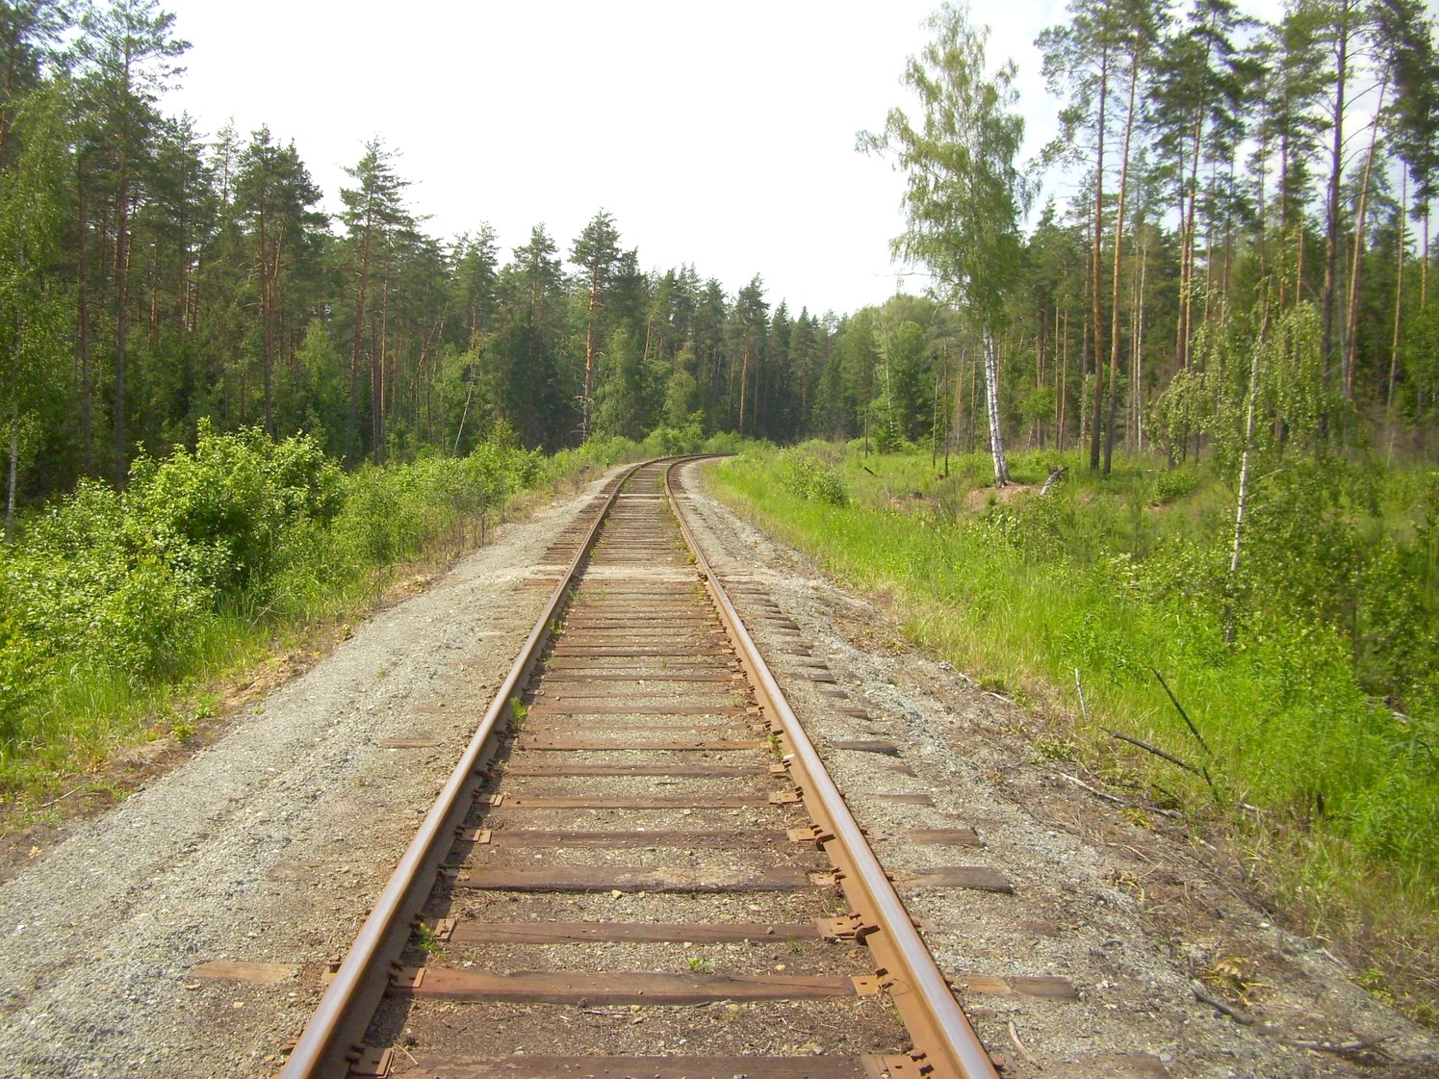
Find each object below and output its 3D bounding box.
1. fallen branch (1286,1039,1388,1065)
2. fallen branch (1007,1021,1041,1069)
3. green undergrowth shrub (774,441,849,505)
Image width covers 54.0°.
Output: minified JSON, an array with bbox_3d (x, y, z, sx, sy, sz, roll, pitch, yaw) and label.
[{"bbox_3d":[1.759,1.419,3.955,0.290,0.045,0.120,1,4,-3],"label":"fallen branch"},{"bbox_3d":[0.817,1.357,3.828,0.050,0.025,0.300,1,4,-3],"label":"fallen branch"},{"bbox_3d":[2.153,-1.430,33.000,1.750,1.750,1.600,1,4,-3],"label":"green undergrowth shrub"}]

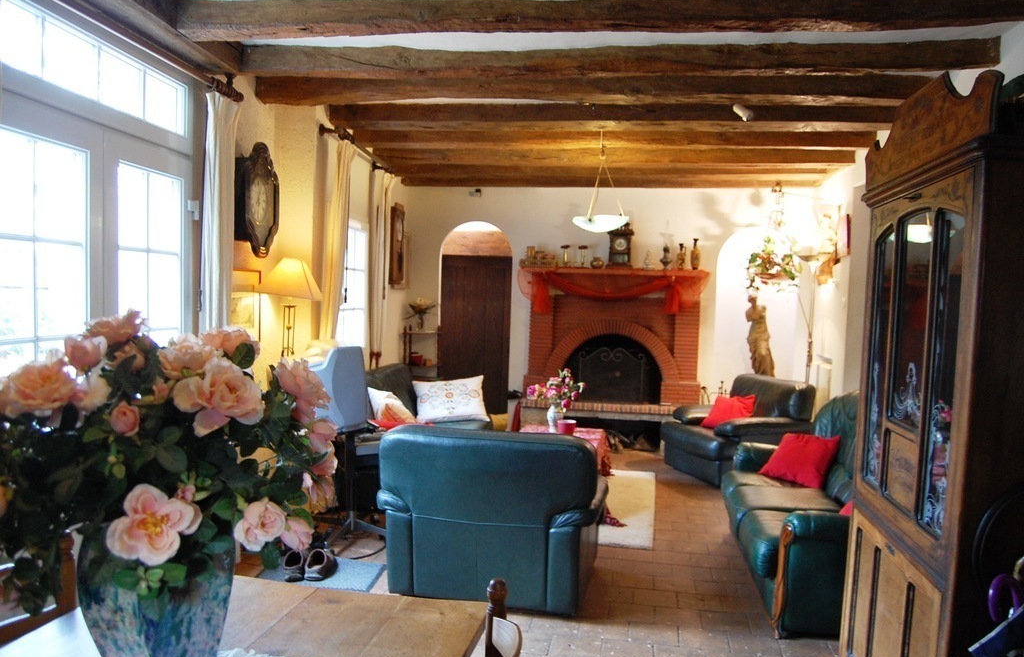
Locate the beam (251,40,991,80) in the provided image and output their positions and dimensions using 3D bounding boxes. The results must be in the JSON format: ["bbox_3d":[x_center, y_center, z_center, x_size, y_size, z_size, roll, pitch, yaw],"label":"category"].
[{"bbox_3d":[0.454,-1.452,4.161,4.000,0.135,0.170,3,2,8],"label":"beam"}]

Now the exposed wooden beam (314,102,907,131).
[{"bbox_3d":[0.664,-1.481,5.343,4.020,0.135,0.230,3,2,8],"label":"exposed wooden beam"}]

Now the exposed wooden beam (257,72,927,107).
[{"bbox_3d":[0.467,-1.424,4.540,4.057,0.152,0.193,2,2,6],"label":"exposed wooden beam"}]

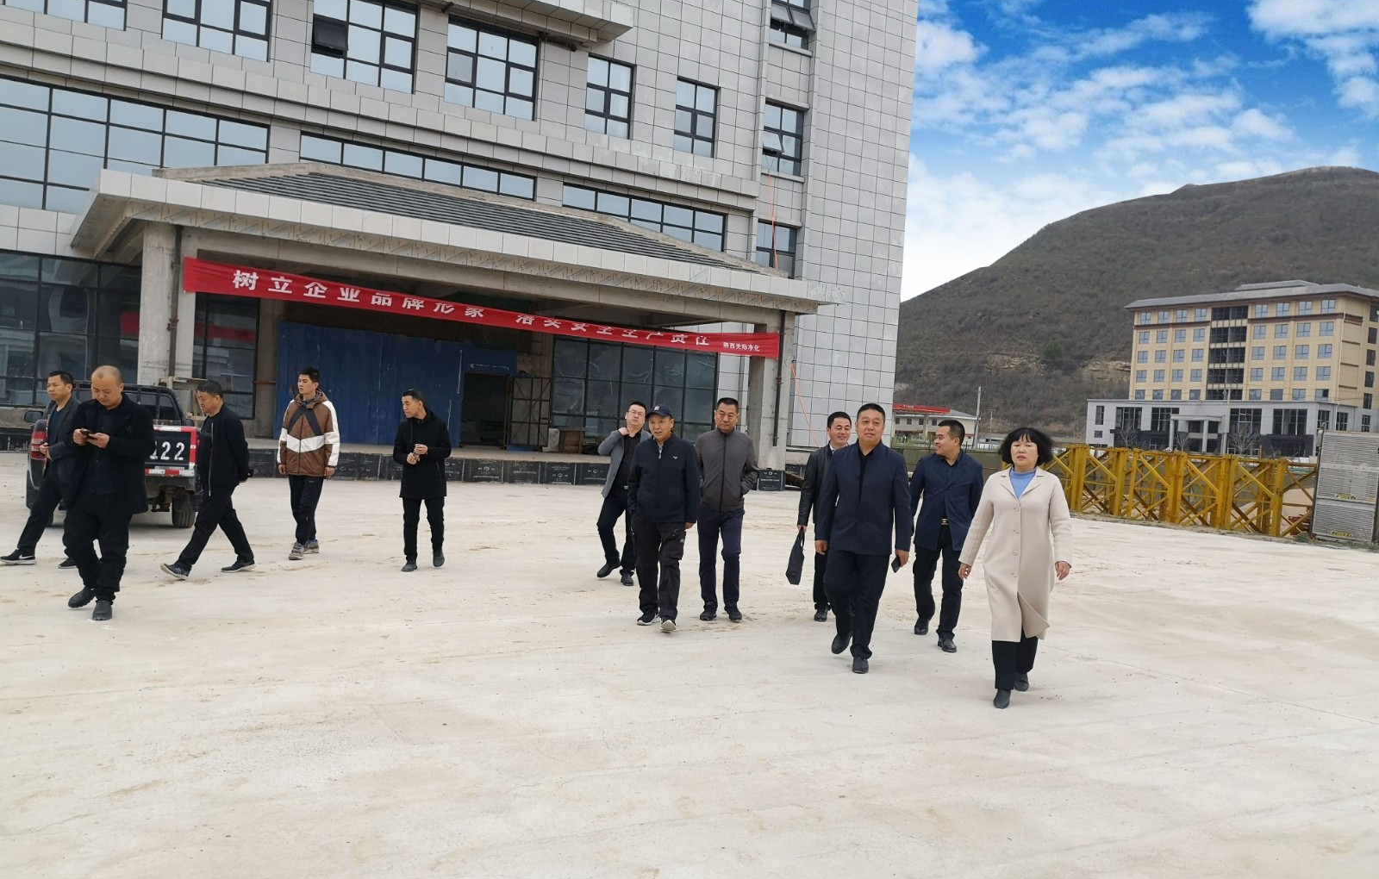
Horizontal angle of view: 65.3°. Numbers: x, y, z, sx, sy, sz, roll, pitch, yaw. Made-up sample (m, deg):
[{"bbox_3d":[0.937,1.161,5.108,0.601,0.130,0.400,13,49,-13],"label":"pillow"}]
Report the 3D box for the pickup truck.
[{"bbox_3d":[-7.345,0.113,13.714,1.800,1.710,5.100,3,0,-29],"label":"pickup truck"}]

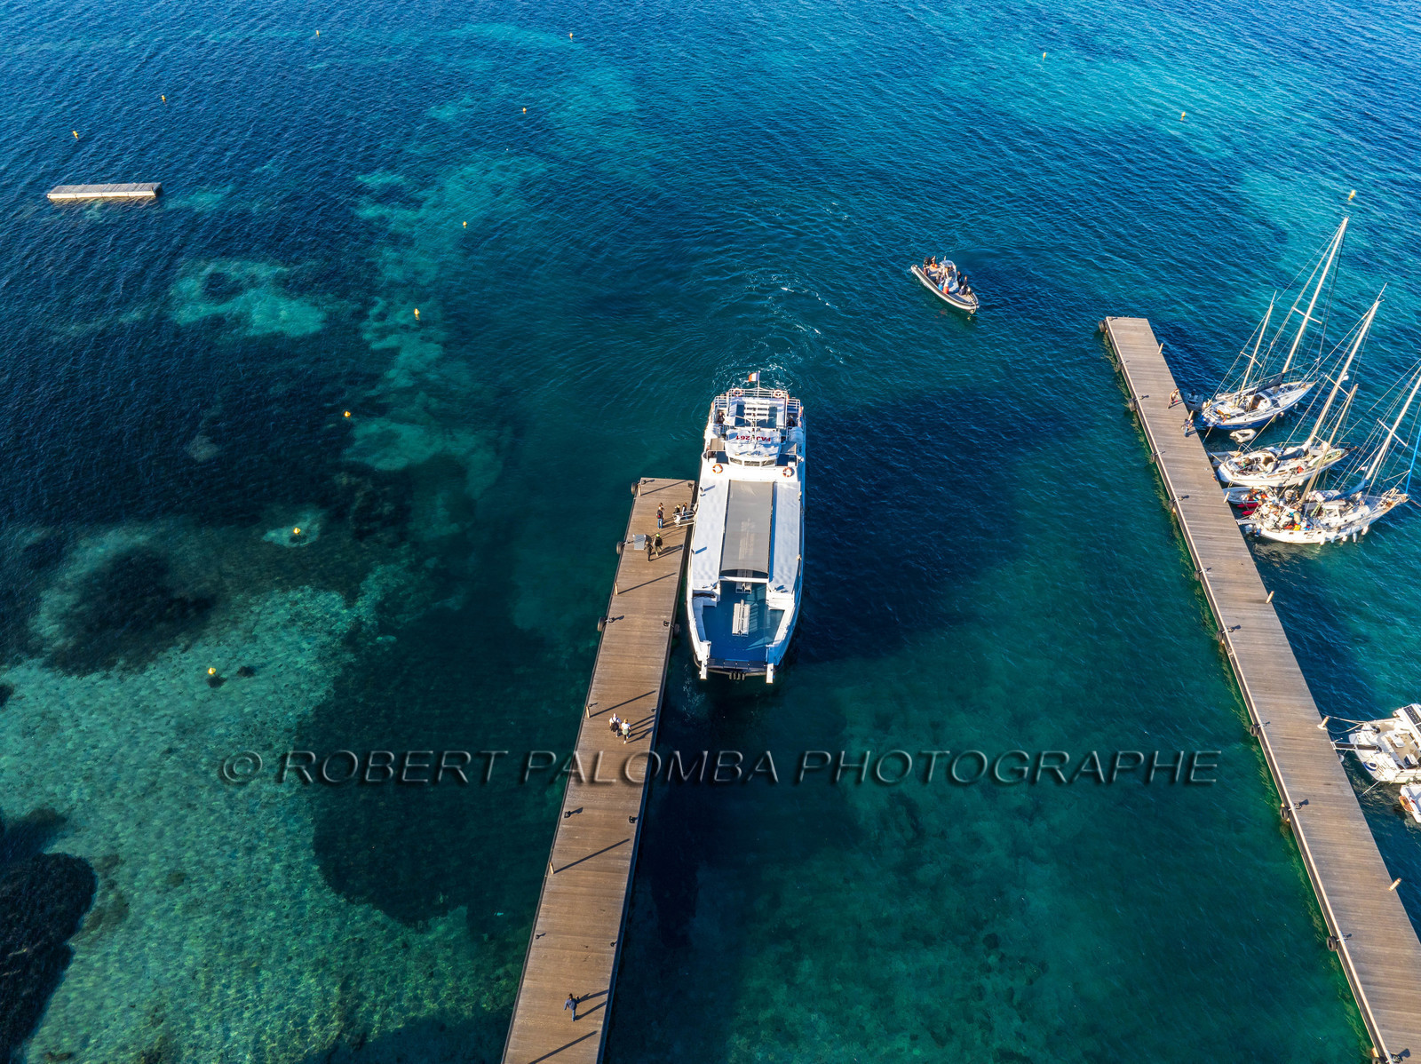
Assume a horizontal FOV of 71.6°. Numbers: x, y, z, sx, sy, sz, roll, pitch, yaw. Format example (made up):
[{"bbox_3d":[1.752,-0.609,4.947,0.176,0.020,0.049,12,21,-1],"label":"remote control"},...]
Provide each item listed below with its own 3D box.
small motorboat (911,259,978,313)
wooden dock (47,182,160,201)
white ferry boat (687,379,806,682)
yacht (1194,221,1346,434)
[{"bbox_3d":[22.535,-23.672,92.324,3.100,2.750,9.149,-13,44,-14],"label":"small motorboat"},{"bbox_3d":[-67.424,-38.010,109.928,11.468,0.650,2.350,-2,43,-2],"label":"wooden dock"},{"bbox_3d":[2.641,-1.496,65.070,7.400,7.100,26.479,3,43,4],"label":"white ferry boat"},{"bbox_3d":[43.843,-15.465,73.752,11.773,15.800,3.450,-15,45,-15],"label":"yacht"}]

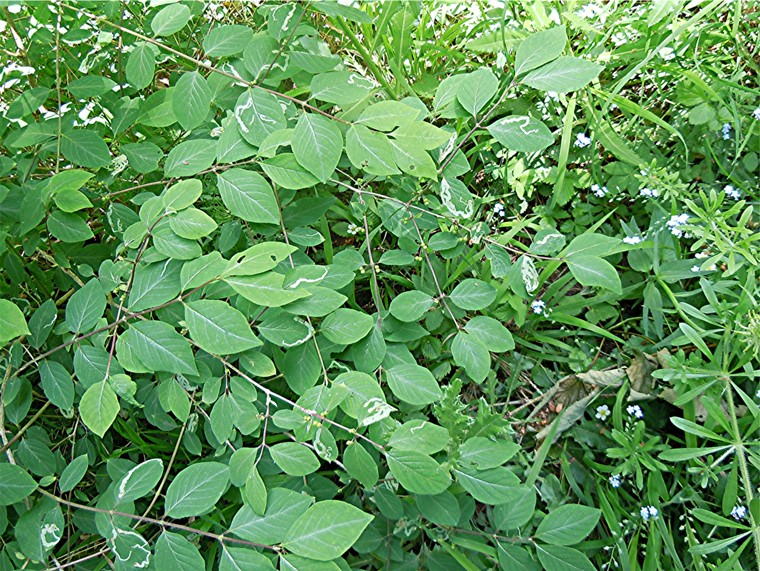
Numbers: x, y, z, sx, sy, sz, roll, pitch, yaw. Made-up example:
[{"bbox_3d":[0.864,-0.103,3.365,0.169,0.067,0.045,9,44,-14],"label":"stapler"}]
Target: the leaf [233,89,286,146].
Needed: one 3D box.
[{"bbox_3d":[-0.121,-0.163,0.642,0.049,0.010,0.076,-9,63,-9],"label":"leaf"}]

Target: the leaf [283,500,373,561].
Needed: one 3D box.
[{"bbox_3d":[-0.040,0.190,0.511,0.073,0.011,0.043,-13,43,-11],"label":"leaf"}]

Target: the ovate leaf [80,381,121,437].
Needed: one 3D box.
[{"bbox_3d":[-0.239,0.107,0.570,0.034,0.010,0.048,-3,75,-1],"label":"ovate leaf"}]

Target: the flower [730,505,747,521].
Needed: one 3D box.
[{"bbox_3d":[0.359,0.227,0.660,0.016,0.011,0.015,-5,49,6],"label":"flower"}]

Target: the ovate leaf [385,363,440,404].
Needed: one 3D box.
[{"bbox_3d":[0.032,0.097,0.642,0.060,0.011,0.039,23,67,7],"label":"ovate leaf"}]

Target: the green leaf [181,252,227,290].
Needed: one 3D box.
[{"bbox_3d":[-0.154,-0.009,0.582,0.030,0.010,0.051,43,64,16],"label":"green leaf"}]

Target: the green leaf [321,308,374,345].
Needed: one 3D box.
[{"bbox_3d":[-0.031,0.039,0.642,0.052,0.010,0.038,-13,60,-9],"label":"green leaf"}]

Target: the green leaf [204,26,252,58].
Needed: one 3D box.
[{"bbox_3d":[-0.197,-0.316,0.850,0.069,0.012,0.043,-29,77,-7],"label":"green leaf"}]

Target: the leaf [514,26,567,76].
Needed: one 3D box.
[{"bbox_3d":[0.163,-0.238,0.670,0.039,0.010,0.080,44,80,10],"label":"leaf"}]

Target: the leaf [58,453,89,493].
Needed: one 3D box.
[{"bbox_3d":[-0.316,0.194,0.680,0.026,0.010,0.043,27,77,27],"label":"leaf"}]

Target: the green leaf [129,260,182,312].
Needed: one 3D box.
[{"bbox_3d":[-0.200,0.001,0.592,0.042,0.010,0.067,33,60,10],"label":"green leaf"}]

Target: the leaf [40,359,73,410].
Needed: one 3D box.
[{"bbox_3d":[-0.294,0.091,0.600,0.026,0.010,0.055,-31,77,-19],"label":"leaf"}]

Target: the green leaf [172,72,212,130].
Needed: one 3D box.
[{"bbox_3d":[-0.202,-0.199,0.710,0.041,0.010,0.068,4,78,1],"label":"green leaf"}]

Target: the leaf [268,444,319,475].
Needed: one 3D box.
[{"bbox_3d":[-0.079,0.162,0.612,0.051,0.011,0.028,19,63,5],"label":"leaf"}]

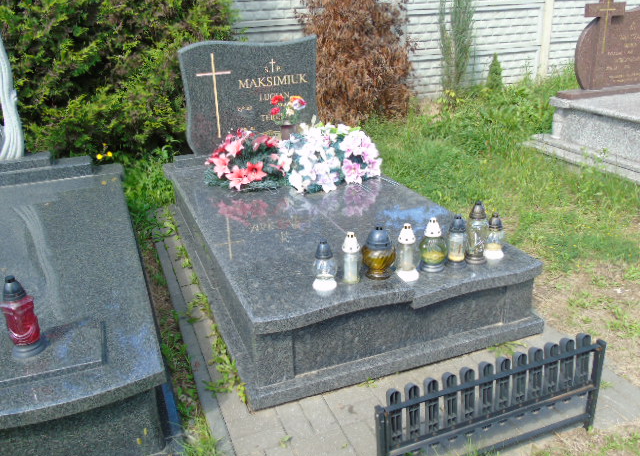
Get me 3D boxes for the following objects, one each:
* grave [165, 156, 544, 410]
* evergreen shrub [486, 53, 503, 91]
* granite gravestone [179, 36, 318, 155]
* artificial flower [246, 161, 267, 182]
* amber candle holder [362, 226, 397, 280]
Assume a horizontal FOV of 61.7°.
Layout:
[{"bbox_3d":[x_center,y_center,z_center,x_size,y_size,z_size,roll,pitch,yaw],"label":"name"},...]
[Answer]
[{"bbox_3d":[-0.070,-0.012,3.278,1.420,0.410,2.500,-9,23,-21],"label":"grave"},{"bbox_3d":[2.098,-1.836,6.362,0.190,0.458,0.190,-9,23,-21],"label":"evergreen shrub"},{"bbox_3d":[-0.515,-1.010,4.087,1.050,0.835,0.090,-9,23,-20],"label":"granite gravestone"},{"bbox_3d":[-0.418,-0.372,3.528,0.130,0.135,0.100,-3,22,-6],"label":"artificial flower"},{"bbox_3d":[0.257,0.098,2.261,0.135,0.228,0.135,0,22,0],"label":"amber candle holder"}]

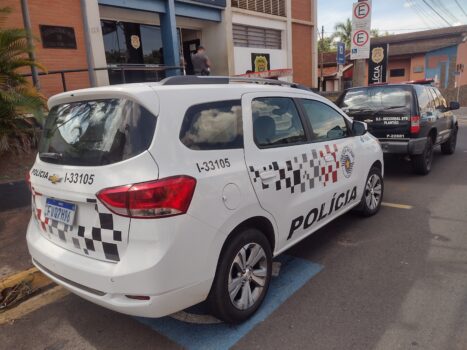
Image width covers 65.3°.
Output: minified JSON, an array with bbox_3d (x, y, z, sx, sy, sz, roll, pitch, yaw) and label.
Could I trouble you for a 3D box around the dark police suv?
[{"bbox_3d":[3.816,-1.168,8.249,1.800,1.750,4.650,5,14,38],"label":"dark police suv"}]

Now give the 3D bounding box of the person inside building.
[{"bbox_3d":[-0.837,-2.695,10.166,0.540,1.730,0.360,0,12,17],"label":"person inside building"}]

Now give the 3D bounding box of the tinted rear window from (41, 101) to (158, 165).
[{"bbox_3d":[-1.005,-0.263,2.432,1.280,0.420,0.170,5,0,39],"label":"tinted rear window"}]

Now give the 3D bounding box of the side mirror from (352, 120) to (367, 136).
[{"bbox_3d":[1.352,-0.502,3.909,0.180,0.155,0.120,5,14,39],"label":"side mirror"}]

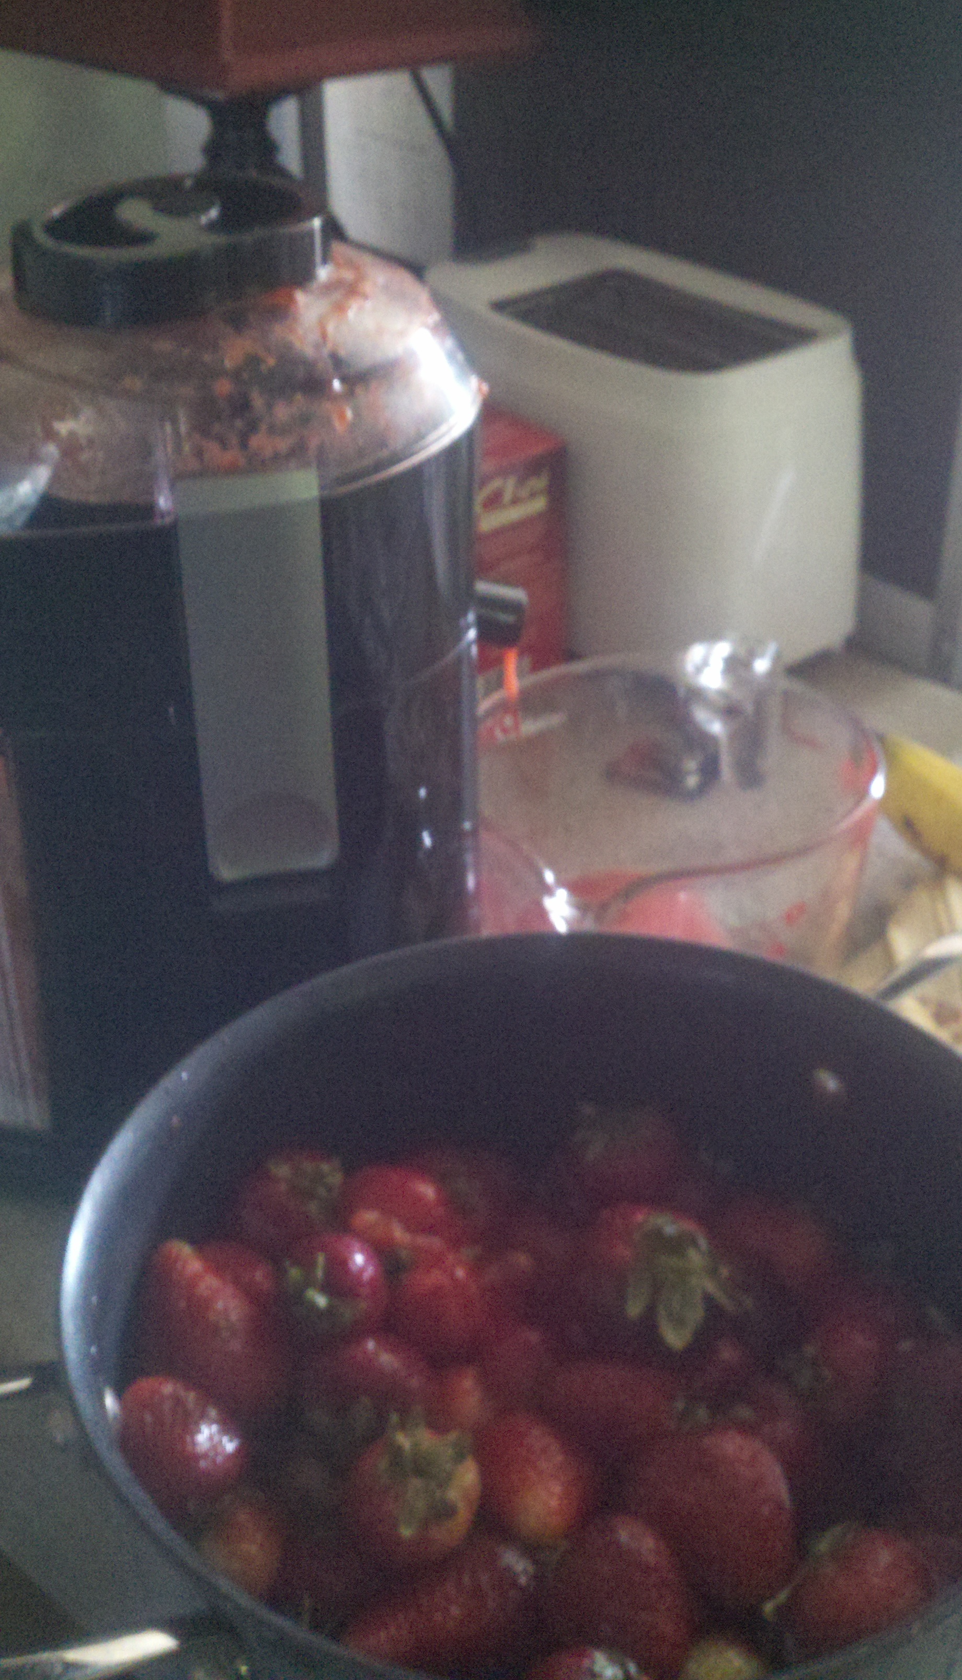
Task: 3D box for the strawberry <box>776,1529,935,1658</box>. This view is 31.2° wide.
[{"bbox_3d":[0.092,0.182,0.416,0.036,0.030,0.030,19,0,-21],"label":"strawberry"}]

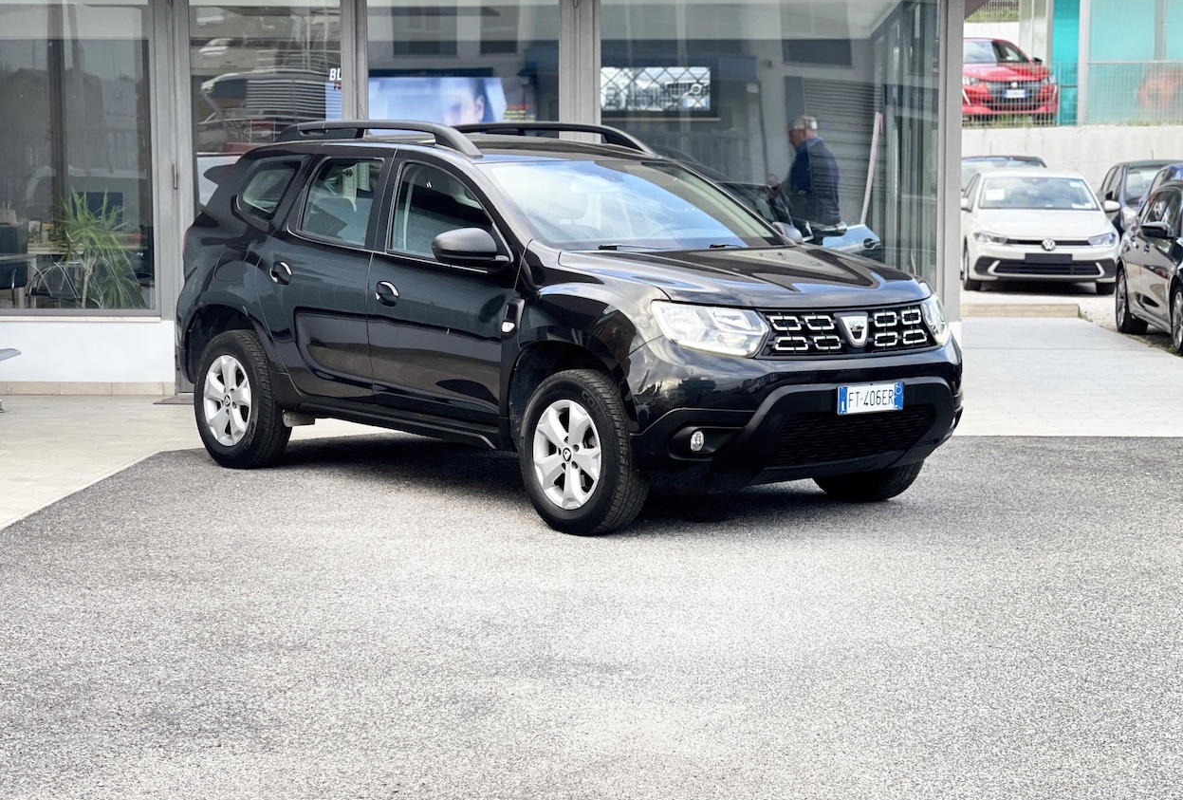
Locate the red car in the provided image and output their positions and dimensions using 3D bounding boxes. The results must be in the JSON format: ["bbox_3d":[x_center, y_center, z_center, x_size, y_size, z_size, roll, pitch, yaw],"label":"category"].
[{"bbox_3d":[6.180,-5.150,35.500,1.800,1.440,4.050,-1,6,-10],"label":"red car"}]

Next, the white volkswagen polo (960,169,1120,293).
[{"bbox_3d":[5.350,-2.080,26.600,1.800,1.450,4.070,1,6,5],"label":"white volkswagen polo"}]

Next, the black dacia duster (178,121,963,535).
[{"bbox_3d":[-0.250,-0.452,10.130,1.870,1.690,4.340,-5,7,-39],"label":"black dacia duster"}]

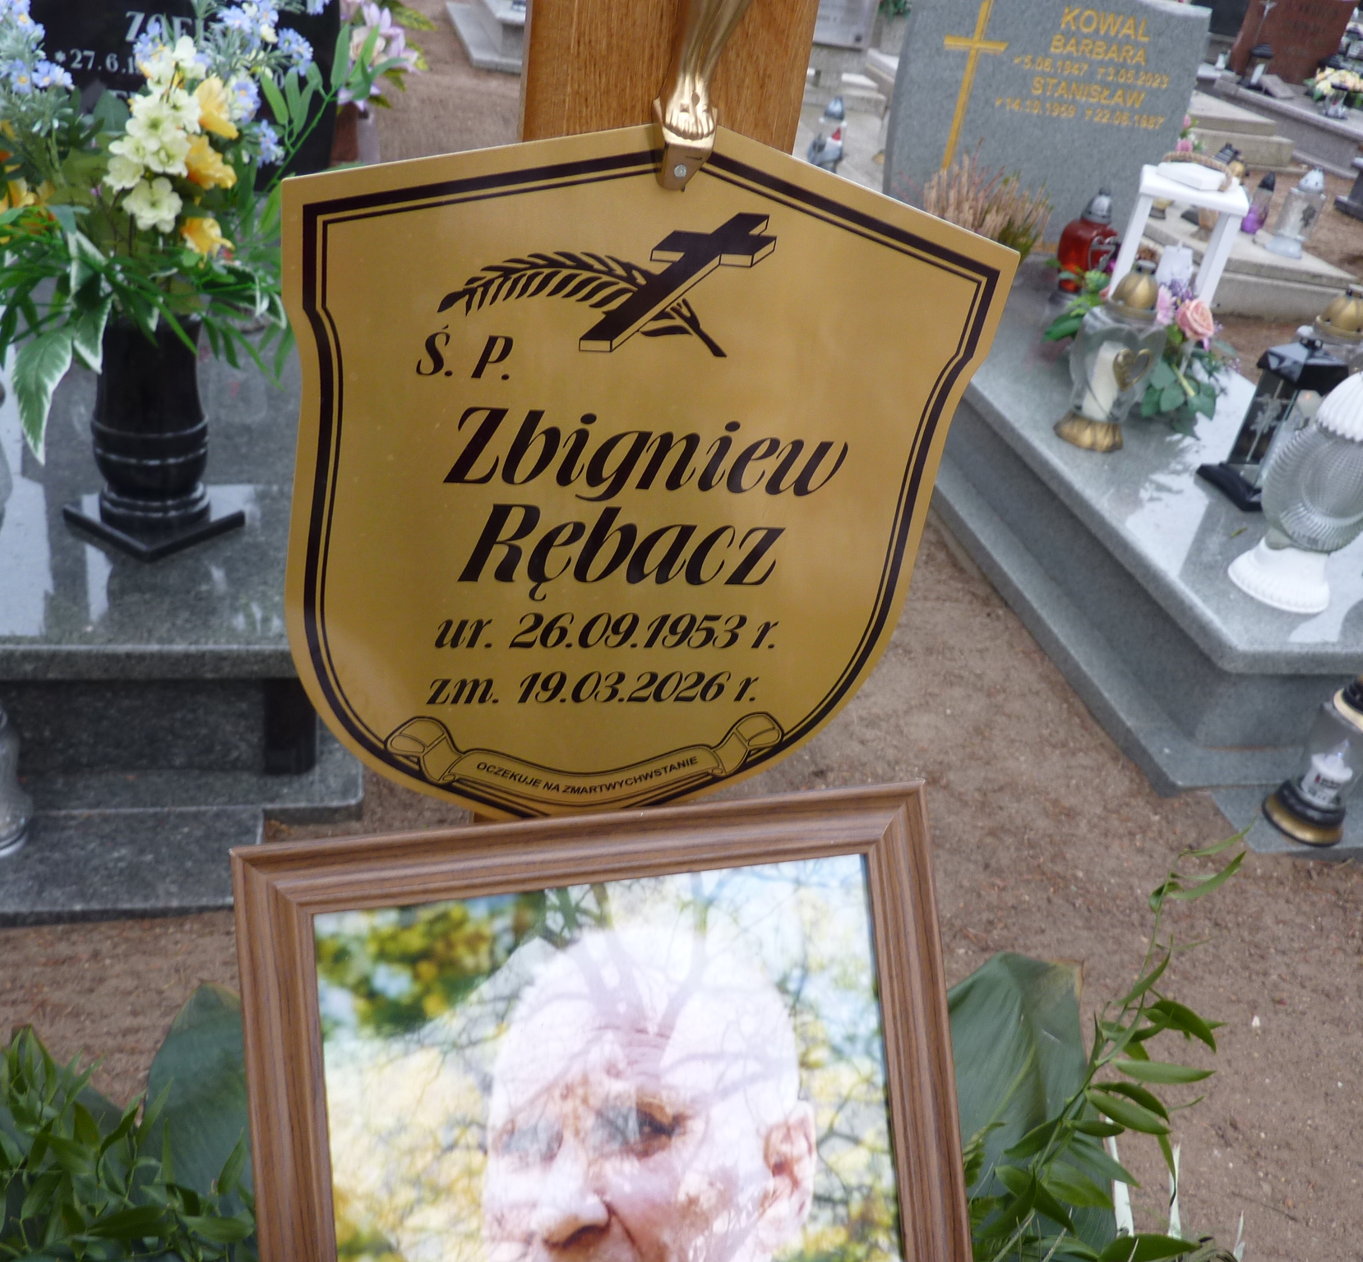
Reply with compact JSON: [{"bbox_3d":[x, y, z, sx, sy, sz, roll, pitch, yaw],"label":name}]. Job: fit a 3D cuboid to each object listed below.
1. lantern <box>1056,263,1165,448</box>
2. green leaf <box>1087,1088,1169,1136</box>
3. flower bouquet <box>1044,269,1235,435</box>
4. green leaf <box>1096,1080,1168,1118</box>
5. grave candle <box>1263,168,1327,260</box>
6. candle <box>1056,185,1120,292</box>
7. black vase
[{"bbox_3d":[0.828,-0.529,2.322,0.165,0.334,0.135,-1,32,-17],"label":"lantern"},{"bbox_3d":[0.257,0.278,0.700,0.054,0.010,0.018,24,32,2],"label":"green leaf"},{"bbox_3d":[0.980,-0.601,2.600,0.340,0.250,0.260,1,32,-14],"label":"flower bouquet"},{"bbox_3d":[0.260,0.272,0.705,0.052,0.012,0.016,23,29,-2],"label":"green leaf"},{"bbox_3d":[2.361,-1.605,4.644,0.135,0.290,0.135,-5,34,-23],"label":"grave candle"},{"bbox_3d":[1.111,-1.050,3.312,0.150,0.275,0.125,-3,33,-21],"label":"candle"},{"bbox_3d":[-0.648,-0.254,1.493,0.152,0.275,0.152,26,34,24],"label":"black vase"}]

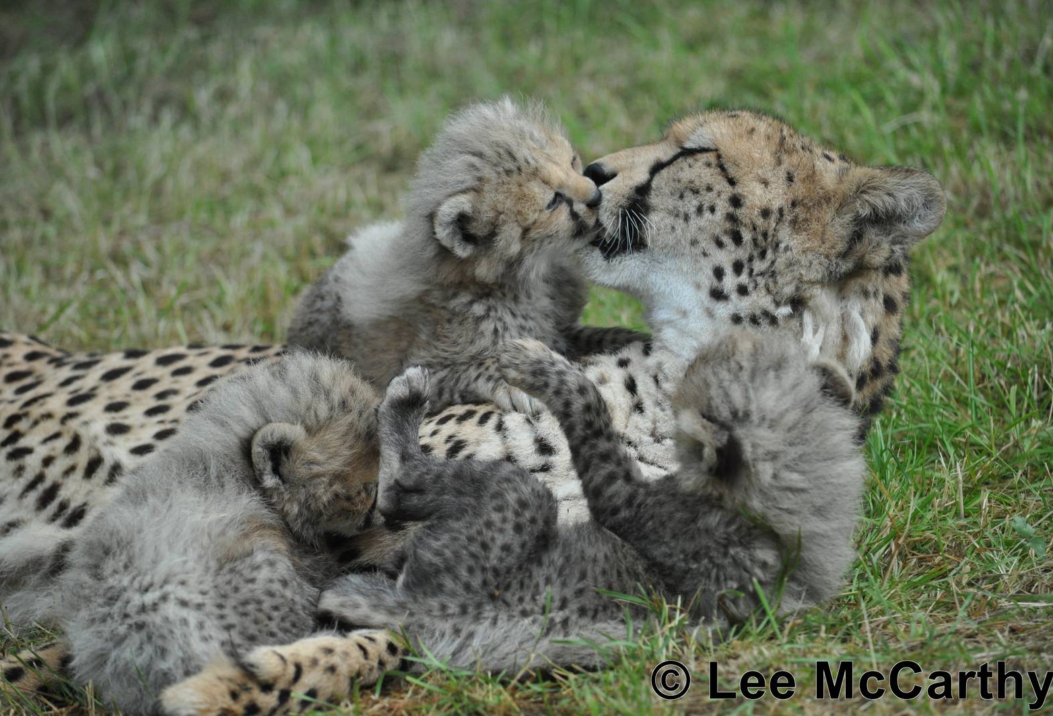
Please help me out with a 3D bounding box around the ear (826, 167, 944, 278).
[{"bbox_3d":[0.251,-0.095,4.830,0.080,0.072,0.045,-13,25,6],"label":"ear"}]

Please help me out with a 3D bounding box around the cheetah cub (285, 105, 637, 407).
[{"bbox_3d":[-0.053,-0.070,4.870,0.260,0.210,0.165,6,13,30],"label":"cheetah cub"}]

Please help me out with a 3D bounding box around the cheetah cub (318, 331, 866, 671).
[{"bbox_3d":[0.044,0.099,4.720,0.360,0.210,0.185,-8,-7,0],"label":"cheetah cub"}]

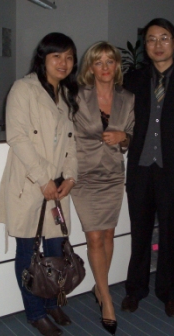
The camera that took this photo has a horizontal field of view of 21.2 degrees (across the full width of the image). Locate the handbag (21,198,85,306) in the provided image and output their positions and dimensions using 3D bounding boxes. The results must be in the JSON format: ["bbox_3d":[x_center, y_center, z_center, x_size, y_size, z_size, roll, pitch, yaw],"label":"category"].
[{"bbox_3d":[-0.185,0.483,2.572,0.330,0.540,0.170,-5,12,-25],"label":"handbag"}]

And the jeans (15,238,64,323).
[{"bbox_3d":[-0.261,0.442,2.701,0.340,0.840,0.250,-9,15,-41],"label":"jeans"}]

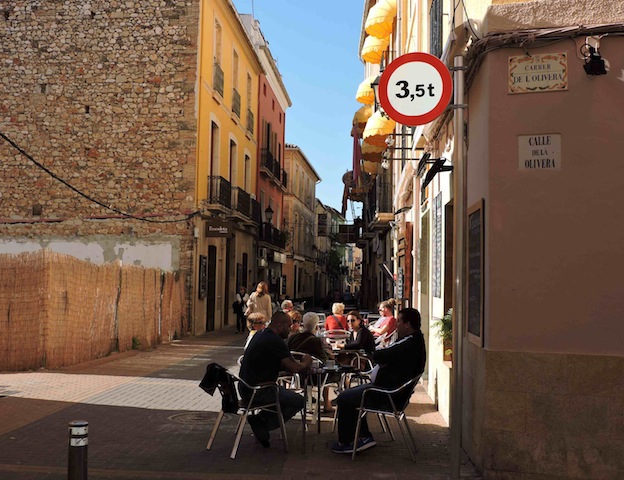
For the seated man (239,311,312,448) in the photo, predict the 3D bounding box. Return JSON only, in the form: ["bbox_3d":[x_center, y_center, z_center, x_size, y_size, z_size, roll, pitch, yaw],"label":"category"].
[{"bbox_3d":[-0.327,1.298,7.320,0.720,1.280,0.520,3,-4,-30],"label":"seated man"}]

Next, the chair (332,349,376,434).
[{"bbox_3d":[0.500,1.654,8.320,0.600,0.780,0.550,1,-4,-3],"label":"chair"}]

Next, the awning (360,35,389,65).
[{"bbox_3d":[2.107,-6.439,26.800,0.930,0.870,1.200,1,-4,3],"label":"awning"}]

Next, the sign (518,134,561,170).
[{"bbox_3d":[1.880,-0.722,6.562,0.330,0.285,0.025,0,-4,21],"label":"sign"}]

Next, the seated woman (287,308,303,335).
[{"bbox_3d":[-0.231,1.504,10.200,0.500,1.220,0.720,3,-4,-23],"label":"seated woman"}]

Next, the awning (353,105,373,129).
[{"bbox_3d":[2.181,-5.260,34.000,0.920,0.950,1.300,1,-3,3],"label":"awning"}]

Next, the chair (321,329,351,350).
[{"bbox_3d":[0.453,2.000,14.400,0.560,0.760,0.580,1,-3,3],"label":"chair"}]

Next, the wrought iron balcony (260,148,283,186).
[{"bbox_3d":[-2.114,-3.786,41.800,0.500,1.150,5.600,1,-3,4],"label":"wrought iron balcony"}]

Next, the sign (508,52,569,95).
[{"bbox_3d":[1.880,-1.384,6.609,0.475,0.315,0.025,0,-4,21],"label":"sign"}]

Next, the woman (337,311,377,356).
[{"bbox_3d":[0.508,1.464,9.500,0.750,1.240,0.520,3,-4,-30],"label":"woman"}]

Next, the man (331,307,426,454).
[{"bbox_3d":[0.596,1.272,7.120,0.850,1.340,0.540,1,-3,5],"label":"man"}]

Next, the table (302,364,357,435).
[{"bbox_3d":[0.029,1.600,7.650,0.720,0.730,0.720,4,-4,-37],"label":"table"}]

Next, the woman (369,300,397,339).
[{"bbox_3d":[1.080,1.749,13.700,0.800,1.280,0.500,2,-4,-10],"label":"woman"}]

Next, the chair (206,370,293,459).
[{"bbox_3d":[-0.597,1.543,7.225,0.600,0.770,0.560,3,-4,-32],"label":"chair"}]

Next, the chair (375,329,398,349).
[{"bbox_3d":[1.284,1.920,13.000,0.580,0.780,0.560,1,-3,6],"label":"chair"}]

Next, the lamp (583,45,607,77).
[{"bbox_3d":[2.264,-1.431,6.372,0.180,0.220,0.170,0,-4,21],"label":"lamp"}]

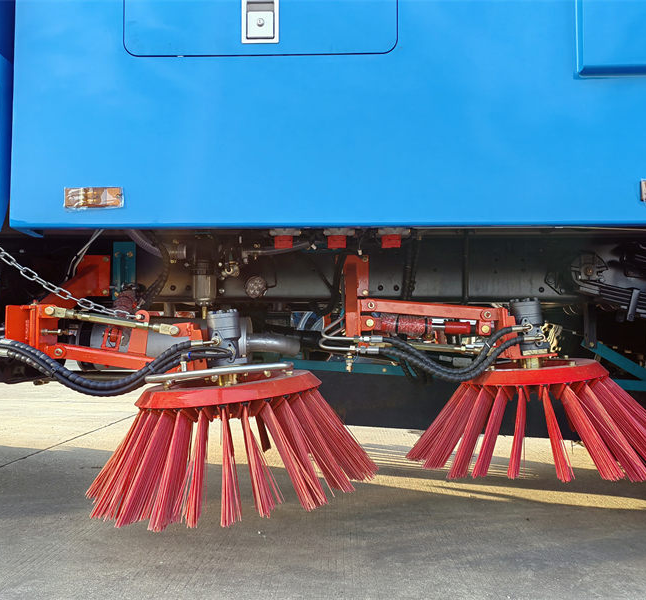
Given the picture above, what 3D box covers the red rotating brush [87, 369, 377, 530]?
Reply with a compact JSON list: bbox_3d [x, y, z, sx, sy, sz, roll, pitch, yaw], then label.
[{"bbox_3d":[-0.283,0.394,1.955,0.880,0.310,0.880,-5,-1,2],"label":"red rotating brush"}]

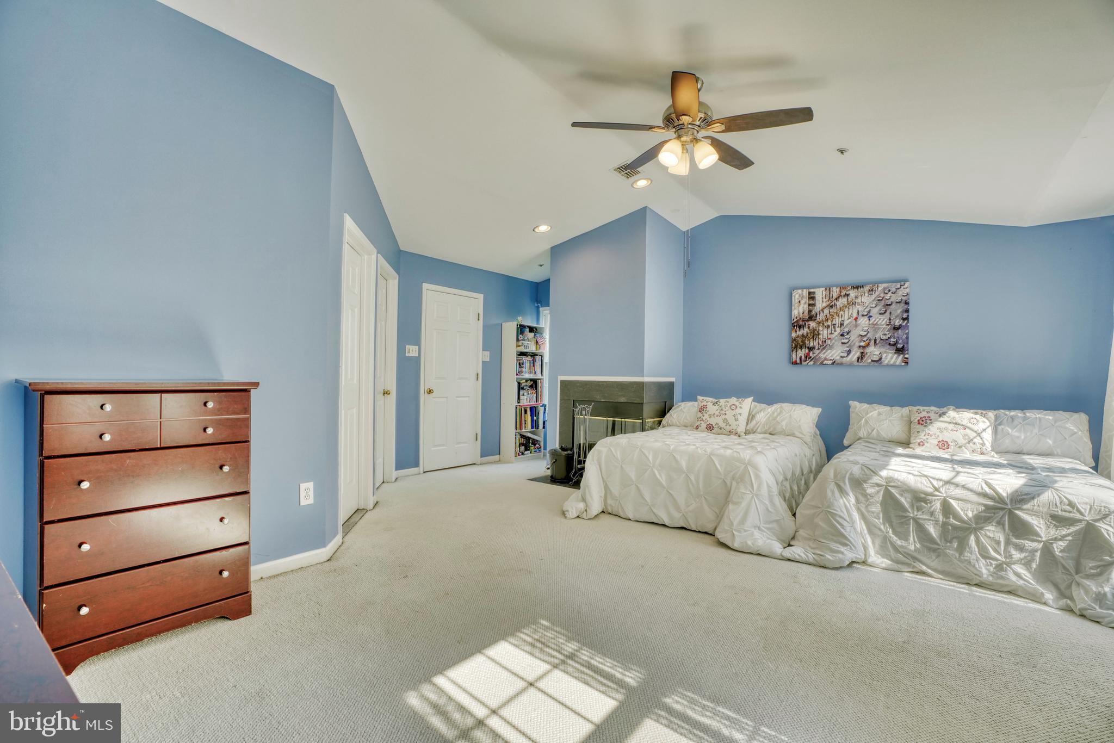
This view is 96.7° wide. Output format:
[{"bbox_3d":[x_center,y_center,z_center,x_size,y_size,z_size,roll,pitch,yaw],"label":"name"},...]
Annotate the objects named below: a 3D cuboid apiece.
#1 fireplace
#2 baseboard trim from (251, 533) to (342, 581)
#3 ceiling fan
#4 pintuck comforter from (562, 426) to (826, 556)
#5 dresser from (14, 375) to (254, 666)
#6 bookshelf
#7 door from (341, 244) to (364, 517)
[{"bbox_3d":[0.681,0.619,5.832,1.170,1.095,0.730,1,-1,39],"label":"fireplace"},{"bbox_3d":[-1.488,1.066,2.906,0.260,0.080,0.630,1,-1,39],"label":"baseboard trim"},{"bbox_3d":[0.725,-1.398,2.794,1.270,0.560,1.270,1,-1,39],"label":"ceiling fan"},{"bbox_3d":[1.354,0.865,4.403,1.600,0.600,2.270,1,-1,39],"label":"pintuck comforter"},{"bbox_3d":[-1.750,0.568,2.101,0.413,1.052,0.720,1,-1,39],"label":"dresser"},{"bbox_3d":[-0.444,0.273,6.482,0.260,1.760,0.560,1,-1,39],"label":"bookshelf"},{"bbox_3d":[-1.544,0.090,3.598,0.045,2.030,0.760,1,0,-8],"label":"door"}]

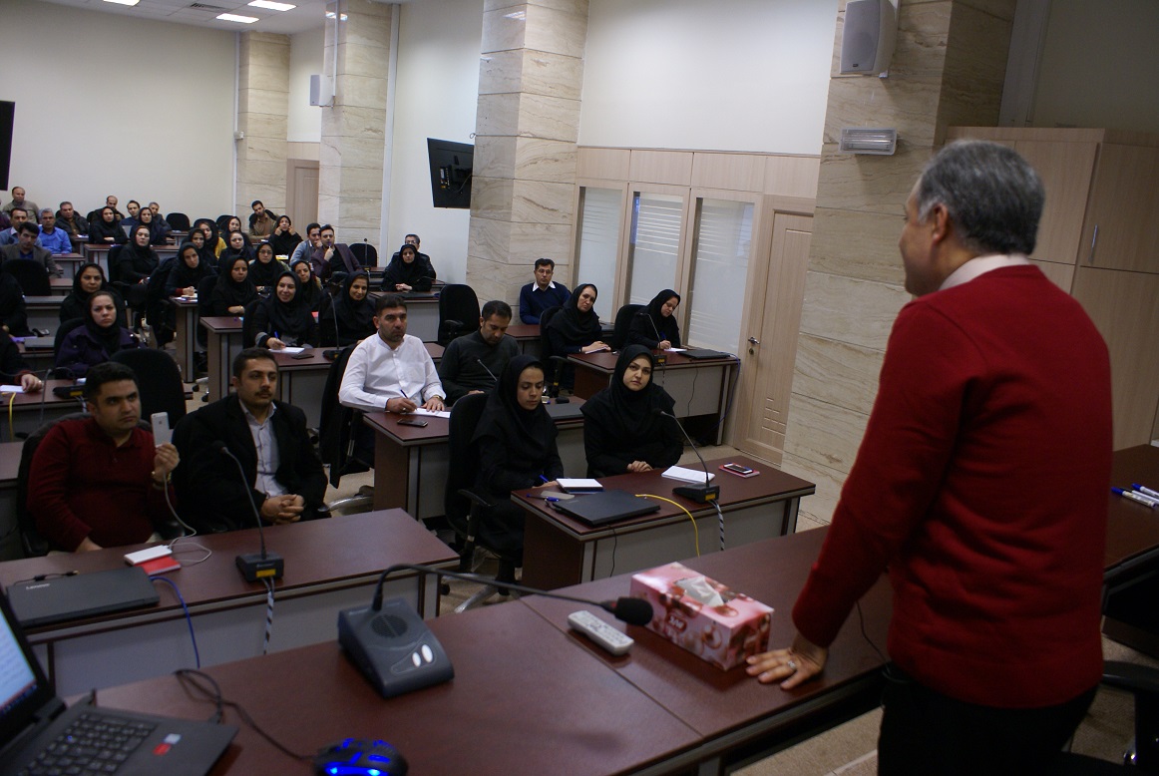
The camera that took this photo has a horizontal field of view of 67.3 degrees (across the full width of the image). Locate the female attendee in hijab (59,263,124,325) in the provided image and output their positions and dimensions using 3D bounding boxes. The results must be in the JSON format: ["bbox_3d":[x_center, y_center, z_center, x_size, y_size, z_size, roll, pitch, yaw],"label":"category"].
[{"bbox_3d":[-3.452,-0.292,6.228,0.520,1.220,0.750,-4,16,-35],"label":"female attendee in hijab"}]

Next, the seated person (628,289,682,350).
[{"bbox_3d":[0.670,-0.236,7.591,0.500,1.230,0.760,-5,16,-36],"label":"seated person"}]

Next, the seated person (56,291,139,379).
[{"bbox_3d":[-2.779,0.017,5.114,0.540,1.220,0.750,-4,16,-35],"label":"seated person"}]

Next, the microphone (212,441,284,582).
[{"bbox_3d":[-1.089,0.399,2.840,0.165,0.390,0.250,-5,16,-36],"label":"microphone"}]

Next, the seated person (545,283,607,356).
[{"bbox_3d":[0.005,-0.206,7.095,0.500,1.280,0.780,-5,16,-36],"label":"seated person"}]

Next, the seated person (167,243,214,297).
[{"bbox_3d":[-3.690,-0.758,8.254,0.500,1.230,0.760,-5,16,-36],"label":"seated person"}]

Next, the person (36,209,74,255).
[{"bbox_3d":[-6.471,-1.534,10.732,0.550,1.280,0.750,-6,17,-40],"label":"person"}]

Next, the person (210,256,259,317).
[{"bbox_3d":[-2.869,-0.493,7.369,0.500,1.240,0.760,-3,15,-31],"label":"person"}]

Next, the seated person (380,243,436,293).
[{"bbox_3d":[-2.046,-1.047,10.421,0.620,1.310,0.800,-1,13,-24],"label":"seated person"}]

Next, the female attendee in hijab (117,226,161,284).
[{"bbox_3d":[-4.662,-1.064,9.333,0.520,1.280,0.750,-5,16,-36],"label":"female attendee in hijab"}]

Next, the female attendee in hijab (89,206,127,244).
[{"bbox_3d":[-6.445,-1.849,11.967,0.520,1.260,0.760,-5,16,-36],"label":"female attendee in hijab"}]

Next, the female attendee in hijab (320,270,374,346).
[{"bbox_3d":[-1.798,-0.278,7.006,0.520,1.300,0.820,-2,14,-28],"label":"female attendee in hijab"}]

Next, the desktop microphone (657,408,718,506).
[{"bbox_3d":[0.485,0.300,3.960,0.130,0.340,0.350,-7,17,-41],"label":"desktop microphone"}]

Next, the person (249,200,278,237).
[{"bbox_3d":[-5.157,-2.306,14.205,0.560,1.310,0.780,-6,17,-40],"label":"person"}]

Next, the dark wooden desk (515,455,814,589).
[{"bbox_3d":[0.398,0.829,4.071,1.430,0.750,0.550,-5,16,-36],"label":"dark wooden desk"}]

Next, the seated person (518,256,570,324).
[{"bbox_3d":[-0.310,-0.551,8.366,0.540,1.340,0.800,-3,15,-31],"label":"seated person"}]

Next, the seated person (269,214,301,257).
[{"bbox_3d":[-4.235,-1.830,12.584,0.540,1.250,0.750,-5,17,-38],"label":"seated person"}]

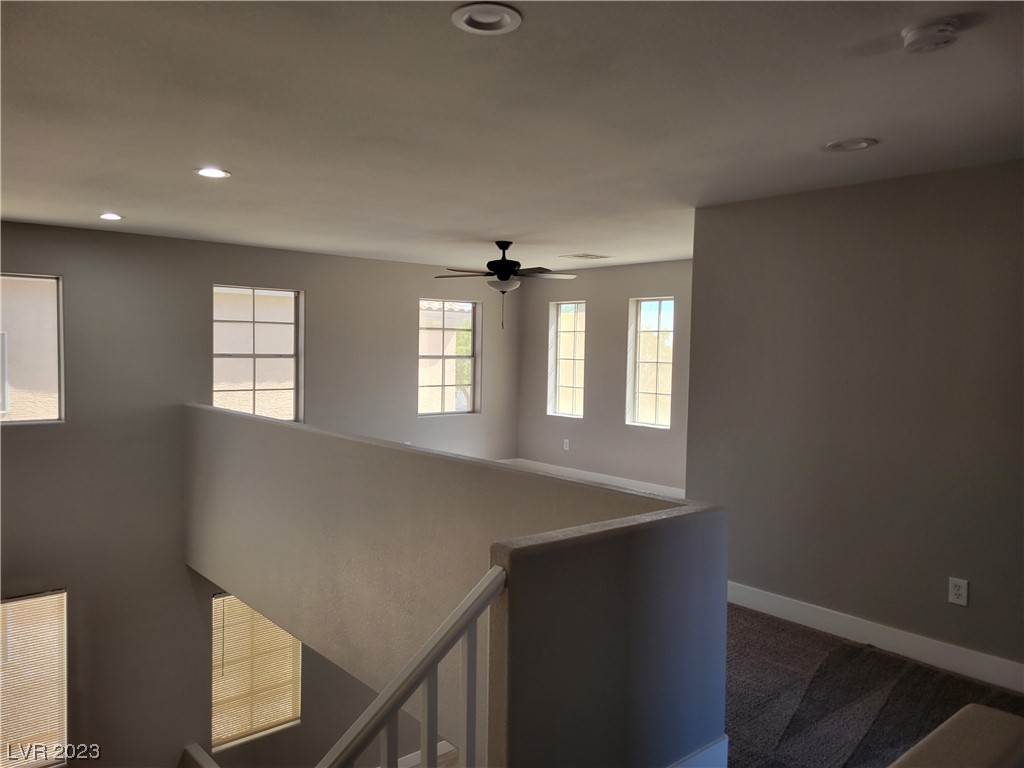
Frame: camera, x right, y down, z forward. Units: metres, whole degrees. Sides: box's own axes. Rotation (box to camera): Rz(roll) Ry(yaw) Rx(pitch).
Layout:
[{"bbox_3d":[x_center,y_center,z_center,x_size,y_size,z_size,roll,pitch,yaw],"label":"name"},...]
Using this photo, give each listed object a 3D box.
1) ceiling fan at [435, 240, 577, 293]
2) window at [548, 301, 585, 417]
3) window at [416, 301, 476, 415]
[{"bbox_3d":[-0.066,-1.010,6.694,1.290,0.440,1.290,-1,4,-41],"label":"ceiling fan"},{"bbox_3d":[0.694,-0.283,9.010,0.120,1.341,0.592,-1,4,-41],"label":"window"},{"bbox_3d":[-0.760,-0.301,9.084,0.902,1.342,0.120,-1,4,-41],"label":"window"}]

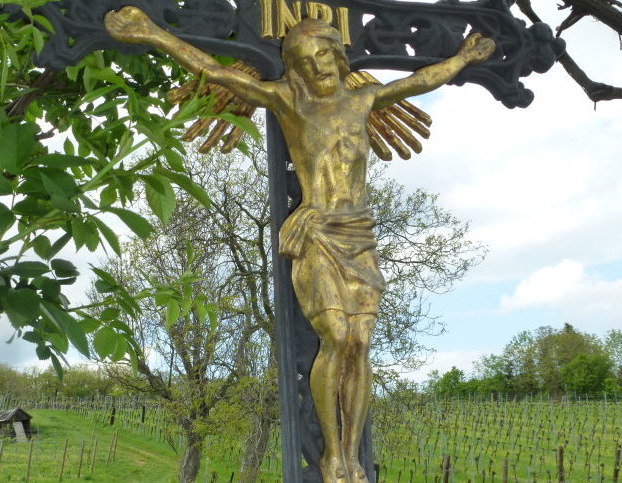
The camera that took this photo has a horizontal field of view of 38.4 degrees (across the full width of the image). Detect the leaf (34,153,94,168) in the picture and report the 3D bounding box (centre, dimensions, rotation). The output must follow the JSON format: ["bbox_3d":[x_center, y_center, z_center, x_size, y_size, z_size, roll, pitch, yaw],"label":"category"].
[{"bbox_3d":[-0.414,-0.136,1.500,0.100,0.028,0.050,1,-10,-9],"label":"leaf"}]

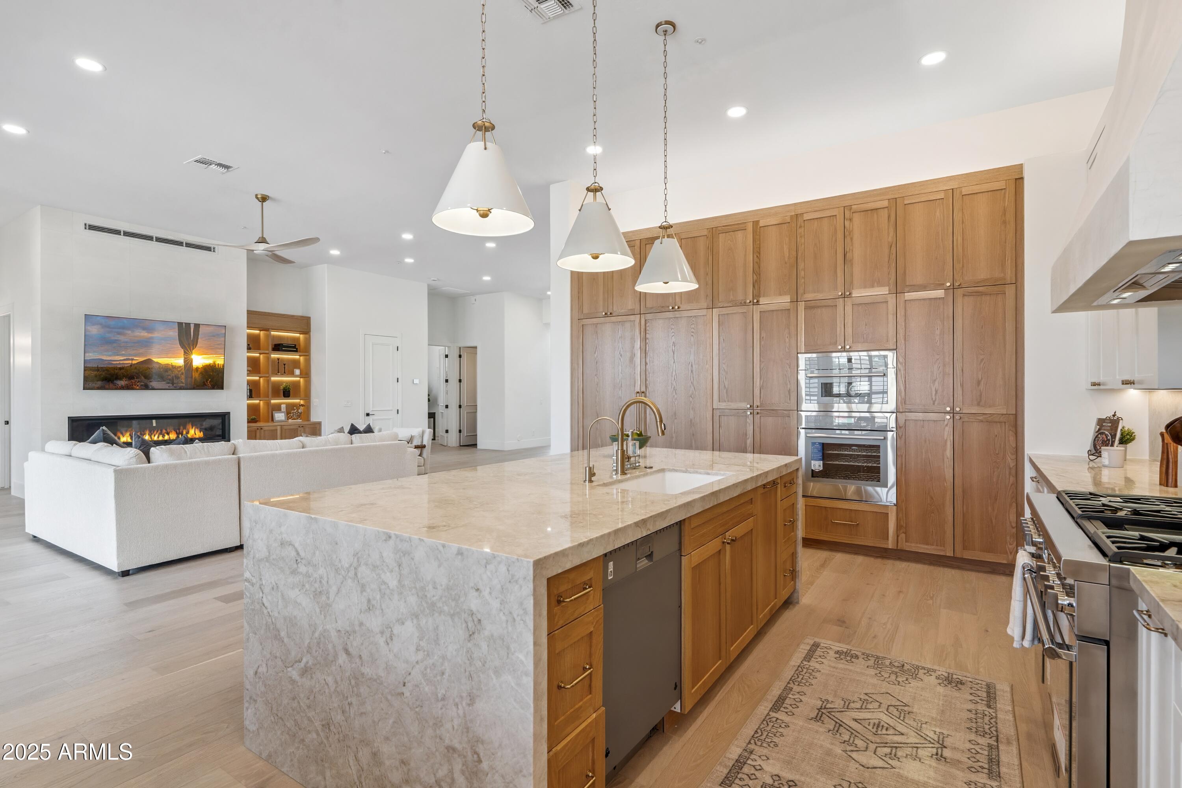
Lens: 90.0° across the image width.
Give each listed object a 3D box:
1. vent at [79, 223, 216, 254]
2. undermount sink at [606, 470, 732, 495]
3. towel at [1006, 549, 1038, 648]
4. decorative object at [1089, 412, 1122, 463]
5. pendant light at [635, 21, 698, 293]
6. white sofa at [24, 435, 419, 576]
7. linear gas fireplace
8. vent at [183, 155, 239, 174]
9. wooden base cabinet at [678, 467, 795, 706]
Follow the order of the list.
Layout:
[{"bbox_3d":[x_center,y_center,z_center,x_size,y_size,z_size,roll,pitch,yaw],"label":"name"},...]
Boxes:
[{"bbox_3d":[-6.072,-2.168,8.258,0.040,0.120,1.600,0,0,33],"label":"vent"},{"bbox_3d":[0.374,0.534,2.830,0.420,0.250,0.740,0,0,33],"label":"undermount sink"},{"bbox_3d":[1.808,0.867,2.479,0.110,0.370,0.240,0,0,33],"label":"towel"},{"bbox_3d":[3.280,0.271,3.773,0.150,0.320,0.220,0,0,7],"label":"decorative object"},{"bbox_3d":[0.472,-1.494,3.740,0.410,1.640,0.410,0,0,0],"label":"pendant light"},{"bbox_3d":[-3.598,0.888,6.080,2.110,0.910,2.790,0,0,33],"label":"white sofa"},{"bbox_3d":[-6.172,0.537,8.341,0.280,0.500,1.940,0,0,33],"label":"linear gas fireplace"},{"bbox_3d":[-3.834,-2.301,5.985,0.360,0.030,0.360,0,0,33],"label":"vent"},{"bbox_3d":[0.582,0.893,3.180,0.600,0.800,1.740,0,0,33],"label":"wooden base cabinet"}]

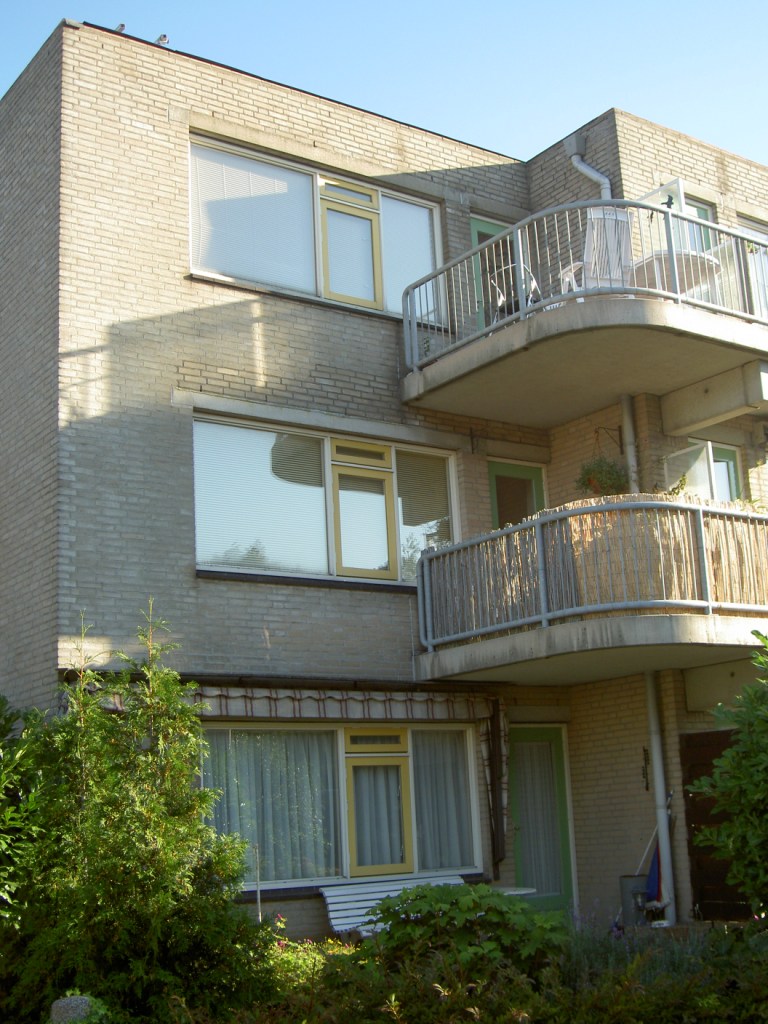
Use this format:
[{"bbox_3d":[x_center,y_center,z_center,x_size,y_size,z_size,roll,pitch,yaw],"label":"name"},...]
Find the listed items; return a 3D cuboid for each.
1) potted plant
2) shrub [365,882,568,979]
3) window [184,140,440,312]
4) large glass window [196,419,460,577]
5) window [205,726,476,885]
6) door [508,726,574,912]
[{"bbox_3d":[2.153,-0.335,12.824,0.465,0.455,0.455,-3,-13,-1],"label":"potted plant"},{"bbox_3d":[0.605,3.098,9.544,1.414,0.788,1.111,6,-16,-34],"label":"shrub"},{"bbox_3d":[-0.596,-2.745,13.013,2.969,1.444,0.131,6,-16,-34],"label":"window"},{"bbox_3d":[-0.454,-0.042,12.368,2.969,1.434,0.131,6,-16,-34],"label":"large glass window"},{"bbox_3d":[-0.315,2.617,11.734,2.969,1.424,0.131,6,-16,-34],"label":"window"},{"bbox_3d":[1.546,3.163,12.903,0.798,2.050,0.091,6,-16,-34],"label":"door"}]

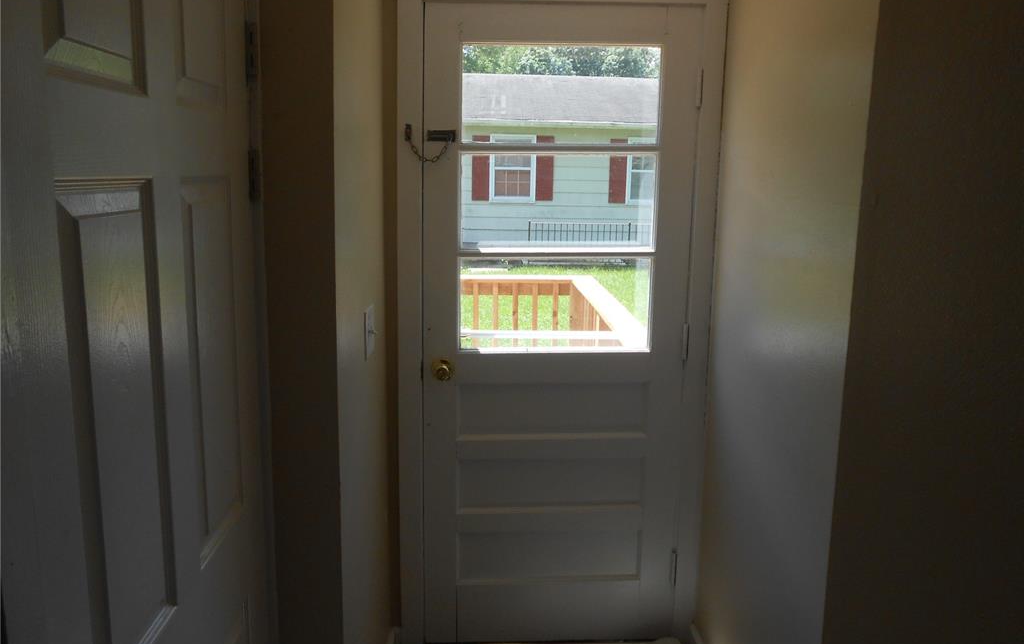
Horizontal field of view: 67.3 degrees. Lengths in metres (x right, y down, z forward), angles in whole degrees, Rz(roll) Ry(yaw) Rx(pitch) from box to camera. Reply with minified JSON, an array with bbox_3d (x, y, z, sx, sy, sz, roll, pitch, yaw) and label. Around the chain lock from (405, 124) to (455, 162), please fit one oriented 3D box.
[{"bbox_3d":[-0.236,-0.516,2.227,0.147,0.108,0.028,0,9,-3],"label":"chain lock"}]

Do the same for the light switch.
[{"bbox_3d":[-0.355,0.032,1.934,0.018,0.117,0.075,0,9,-3],"label":"light switch"}]

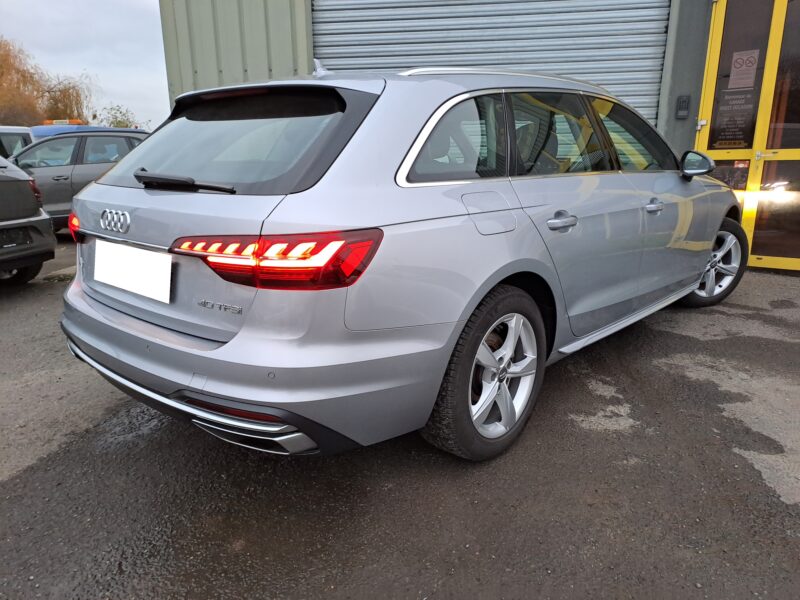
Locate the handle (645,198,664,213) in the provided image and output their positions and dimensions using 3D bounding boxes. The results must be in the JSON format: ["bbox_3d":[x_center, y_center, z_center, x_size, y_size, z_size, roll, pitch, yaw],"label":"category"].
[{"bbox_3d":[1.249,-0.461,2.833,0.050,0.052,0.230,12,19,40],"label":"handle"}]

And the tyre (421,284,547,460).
[{"bbox_3d":[0.322,0.255,2.137,0.225,0.650,0.650,12,19,40],"label":"tyre"}]

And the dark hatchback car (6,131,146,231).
[{"bbox_3d":[-5.734,-2.035,9.560,1.820,1.490,4.350,12,19,40],"label":"dark hatchback car"}]

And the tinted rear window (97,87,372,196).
[{"bbox_3d":[-0.647,-0.540,2.023,1.240,0.100,0.500,12,59,40],"label":"tinted rear window"}]

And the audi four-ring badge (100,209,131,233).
[{"bbox_3d":[-0.892,-0.248,1.804,0.205,0.073,0.020,12,11,40],"label":"audi four-ring badge"}]

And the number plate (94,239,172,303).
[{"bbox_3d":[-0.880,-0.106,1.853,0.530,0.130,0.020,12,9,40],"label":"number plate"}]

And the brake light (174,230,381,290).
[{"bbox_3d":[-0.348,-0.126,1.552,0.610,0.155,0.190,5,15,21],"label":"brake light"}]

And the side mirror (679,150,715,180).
[{"bbox_3d":[1.700,-0.762,3.294,0.210,0.165,0.150,12,19,40],"label":"side mirror"}]

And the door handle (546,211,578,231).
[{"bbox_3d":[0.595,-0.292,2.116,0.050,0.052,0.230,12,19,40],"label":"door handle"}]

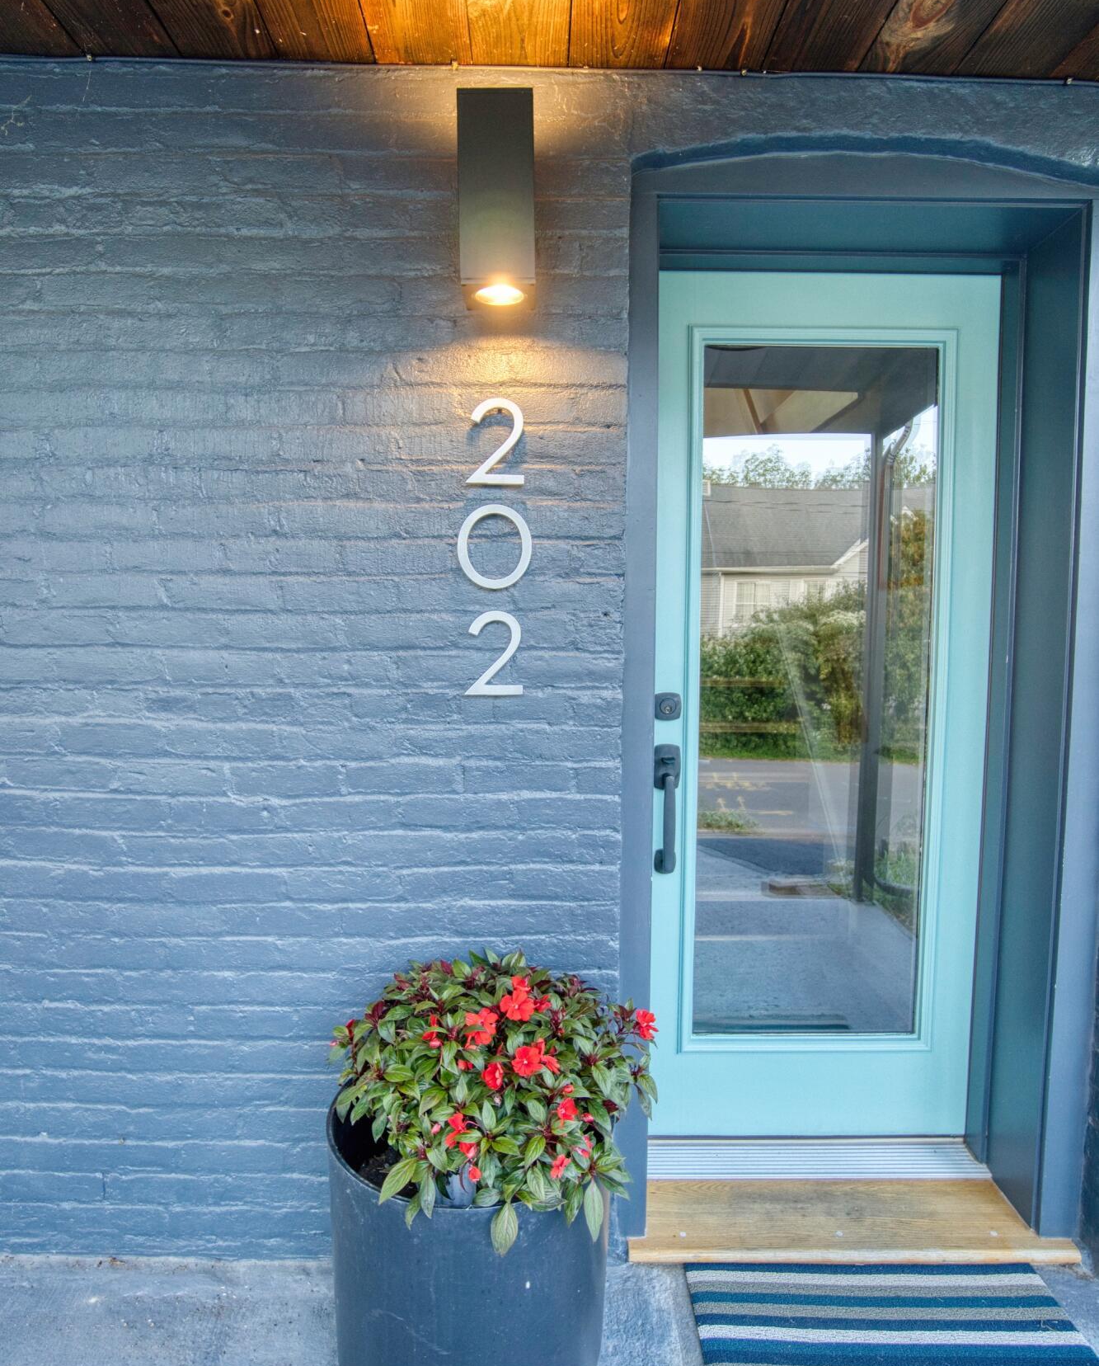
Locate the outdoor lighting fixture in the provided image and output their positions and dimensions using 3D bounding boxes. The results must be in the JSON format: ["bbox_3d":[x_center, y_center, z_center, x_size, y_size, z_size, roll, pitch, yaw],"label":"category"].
[{"bbox_3d":[-0.086,-0.820,1.265,0.123,0.312,0.112,0,3,0],"label":"outdoor lighting fixture"}]

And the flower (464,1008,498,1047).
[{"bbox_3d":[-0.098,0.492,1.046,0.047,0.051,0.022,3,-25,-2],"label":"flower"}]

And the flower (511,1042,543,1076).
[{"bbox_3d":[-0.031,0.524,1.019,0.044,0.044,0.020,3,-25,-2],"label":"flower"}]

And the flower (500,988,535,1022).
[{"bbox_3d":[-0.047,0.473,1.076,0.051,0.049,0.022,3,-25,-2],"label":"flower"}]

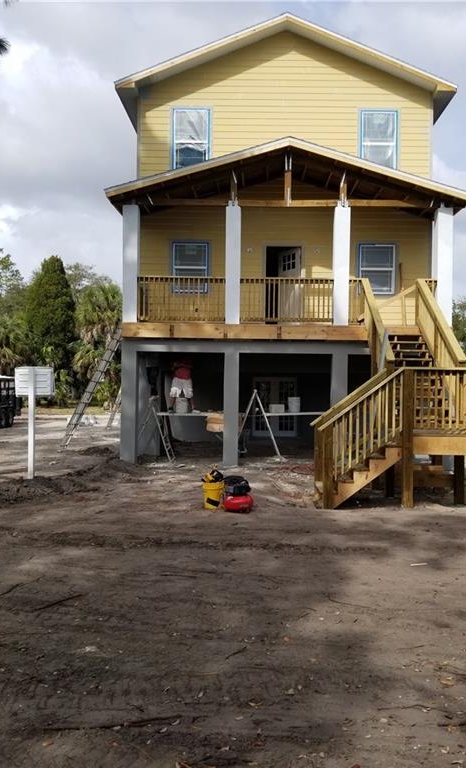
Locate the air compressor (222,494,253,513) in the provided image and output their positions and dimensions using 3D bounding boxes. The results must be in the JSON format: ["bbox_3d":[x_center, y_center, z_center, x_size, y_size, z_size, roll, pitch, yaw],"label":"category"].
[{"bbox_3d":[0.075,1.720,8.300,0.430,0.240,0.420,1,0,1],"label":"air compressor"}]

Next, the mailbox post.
[{"bbox_3d":[-3.673,0.714,10.700,0.710,2.060,0.250,1,0,1],"label":"mailbox post"}]

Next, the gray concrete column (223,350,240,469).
[{"bbox_3d":[-0.030,0.555,12.965,0.335,2.580,0.335,1,0,1],"label":"gray concrete column"}]

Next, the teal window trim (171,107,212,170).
[{"bbox_3d":[-1.024,-6.000,14.300,0.960,1.680,0.100,1,0,1],"label":"teal window trim"}]

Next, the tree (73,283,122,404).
[{"bbox_3d":[-9.867,-2.949,42.000,3.500,8.900,3.500,1,0,1],"label":"tree"}]

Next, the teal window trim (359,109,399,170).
[{"bbox_3d":[3.639,-5.950,14.300,0.960,1.680,0.100,1,0,1],"label":"teal window trim"}]

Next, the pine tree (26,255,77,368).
[{"bbox_3d":[-13.605,-4.063,43.000,3.700,11.000,3.700,1,0,1],"label":"pine tree"}]

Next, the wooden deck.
[{"bbox_3d":[1.220,-1.160,13.530,7.350,0.340,1.560,1,0,1],"label":"wooden deck"}]

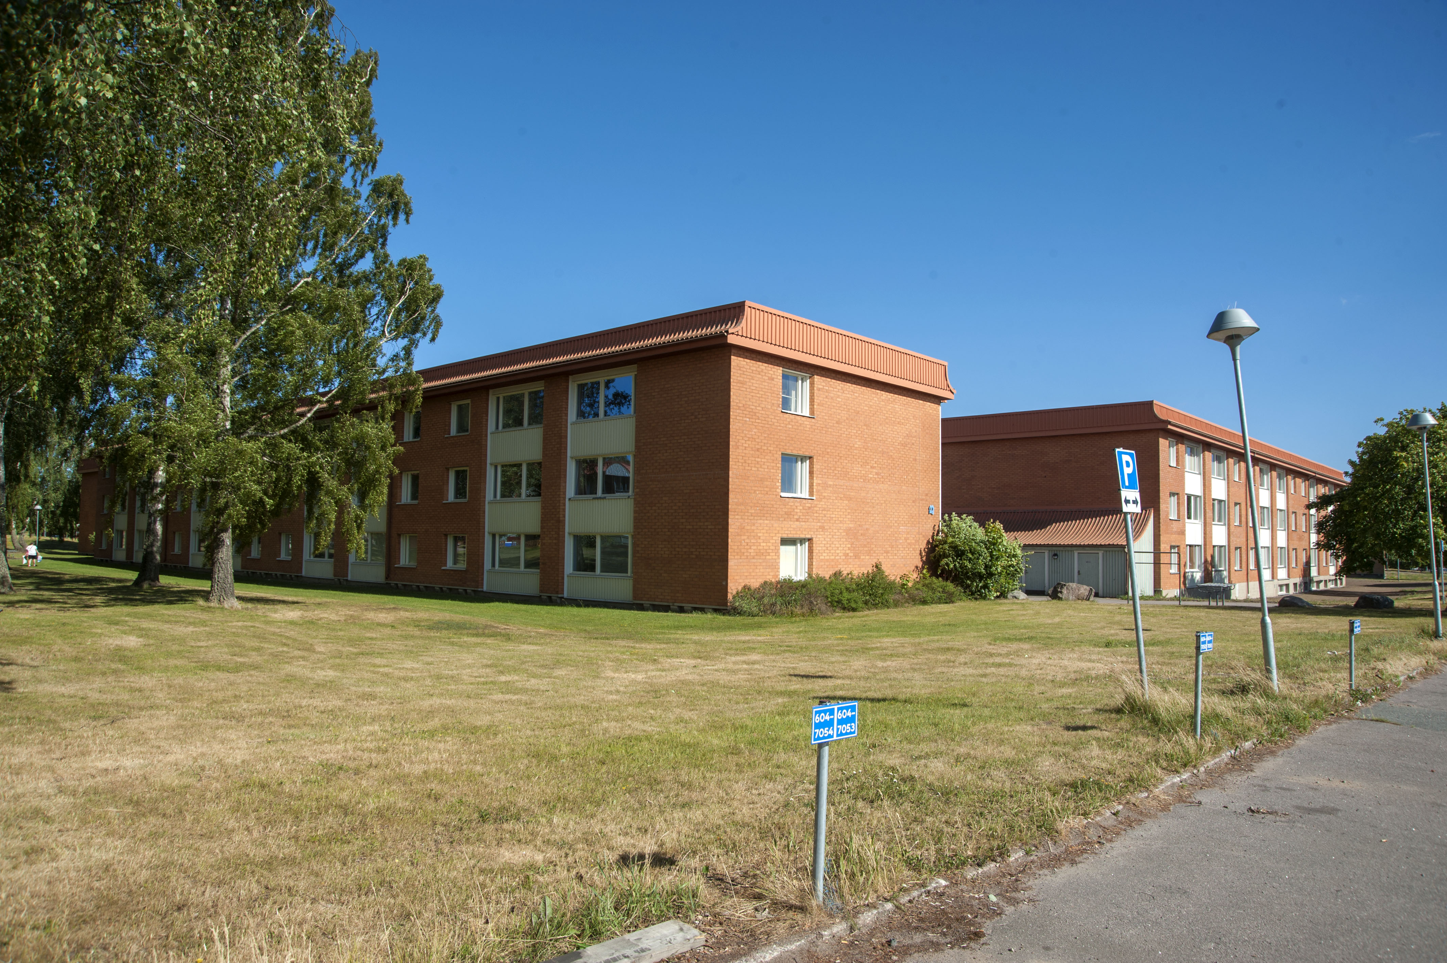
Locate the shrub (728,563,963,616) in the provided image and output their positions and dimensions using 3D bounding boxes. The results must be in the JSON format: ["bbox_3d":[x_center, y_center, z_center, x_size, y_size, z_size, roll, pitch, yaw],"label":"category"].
[{"bbox_3d":[4.635,3.448,32.036,1.700,1.460,12.000,-3,-5,42],"label":"shrub"}]

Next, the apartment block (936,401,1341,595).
[{"bbox_3d":[34.353,2.939,71.708,13.300,10.400,54.400,-3,-5,41],"label":"apartment block"}]

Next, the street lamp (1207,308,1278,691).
[{"bbox_3d":[6.143,0.214,11.132,0.530,4.495,0.530,-6,-7,29],"label":"street lamp"}]

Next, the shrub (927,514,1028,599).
[{"bbox_3d":[10.169,3.000,38.802,3.800,3.450,3.300,0,-4,15],"label":"shrub"}]

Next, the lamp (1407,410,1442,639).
[{"bbox_3d":[13.941,0.857,18.986,0.530,4.472,0.530,-4,-6,36],"label":"lamp"}]

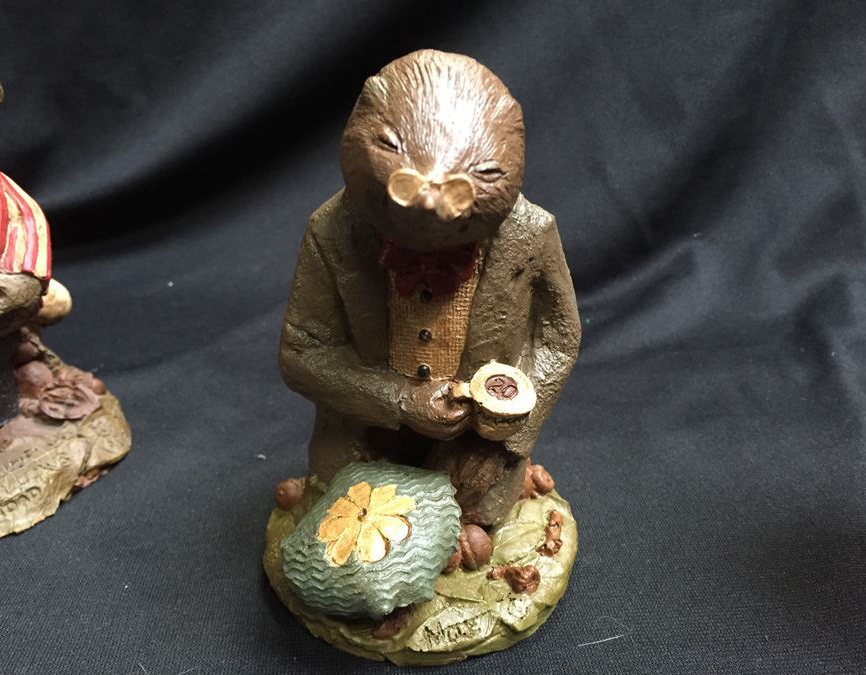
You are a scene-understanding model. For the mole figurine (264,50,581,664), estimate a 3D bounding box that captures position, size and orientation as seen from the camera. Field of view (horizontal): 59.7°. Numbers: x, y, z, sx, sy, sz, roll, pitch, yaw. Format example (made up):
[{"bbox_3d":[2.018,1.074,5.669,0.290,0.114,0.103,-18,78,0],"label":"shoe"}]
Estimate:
[{"bbox_3d":[-0.004,0.001,0.255,0.122,0.182,0.119,2,28,4],"label":"mole figurine"}]

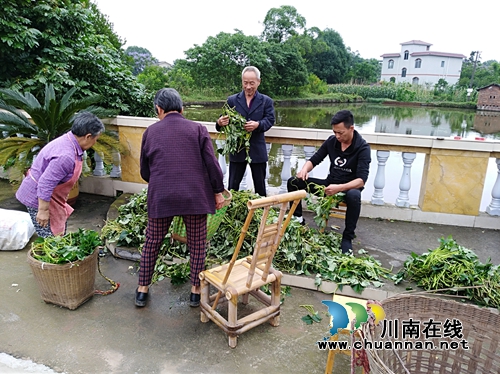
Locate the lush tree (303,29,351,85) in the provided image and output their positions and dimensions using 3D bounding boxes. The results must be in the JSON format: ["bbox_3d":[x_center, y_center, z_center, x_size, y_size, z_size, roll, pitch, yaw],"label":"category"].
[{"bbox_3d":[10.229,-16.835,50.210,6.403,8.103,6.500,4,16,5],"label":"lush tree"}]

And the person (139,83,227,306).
[{"bbox_3d":[-0.490,0.088,2.648,0.580,1.500,0.500,0,16,-8],"label":"person"}]

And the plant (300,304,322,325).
[{"bbox_3d":[0.433,0.874,2.645,0.150,0.060,0.190,9,17,23],"label":"plant"}]

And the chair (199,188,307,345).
[{"bbox_3d":[-0.007,0.461,2.337,0.430,0.988,0.520,-10,20,-38],"label":"chair"}]

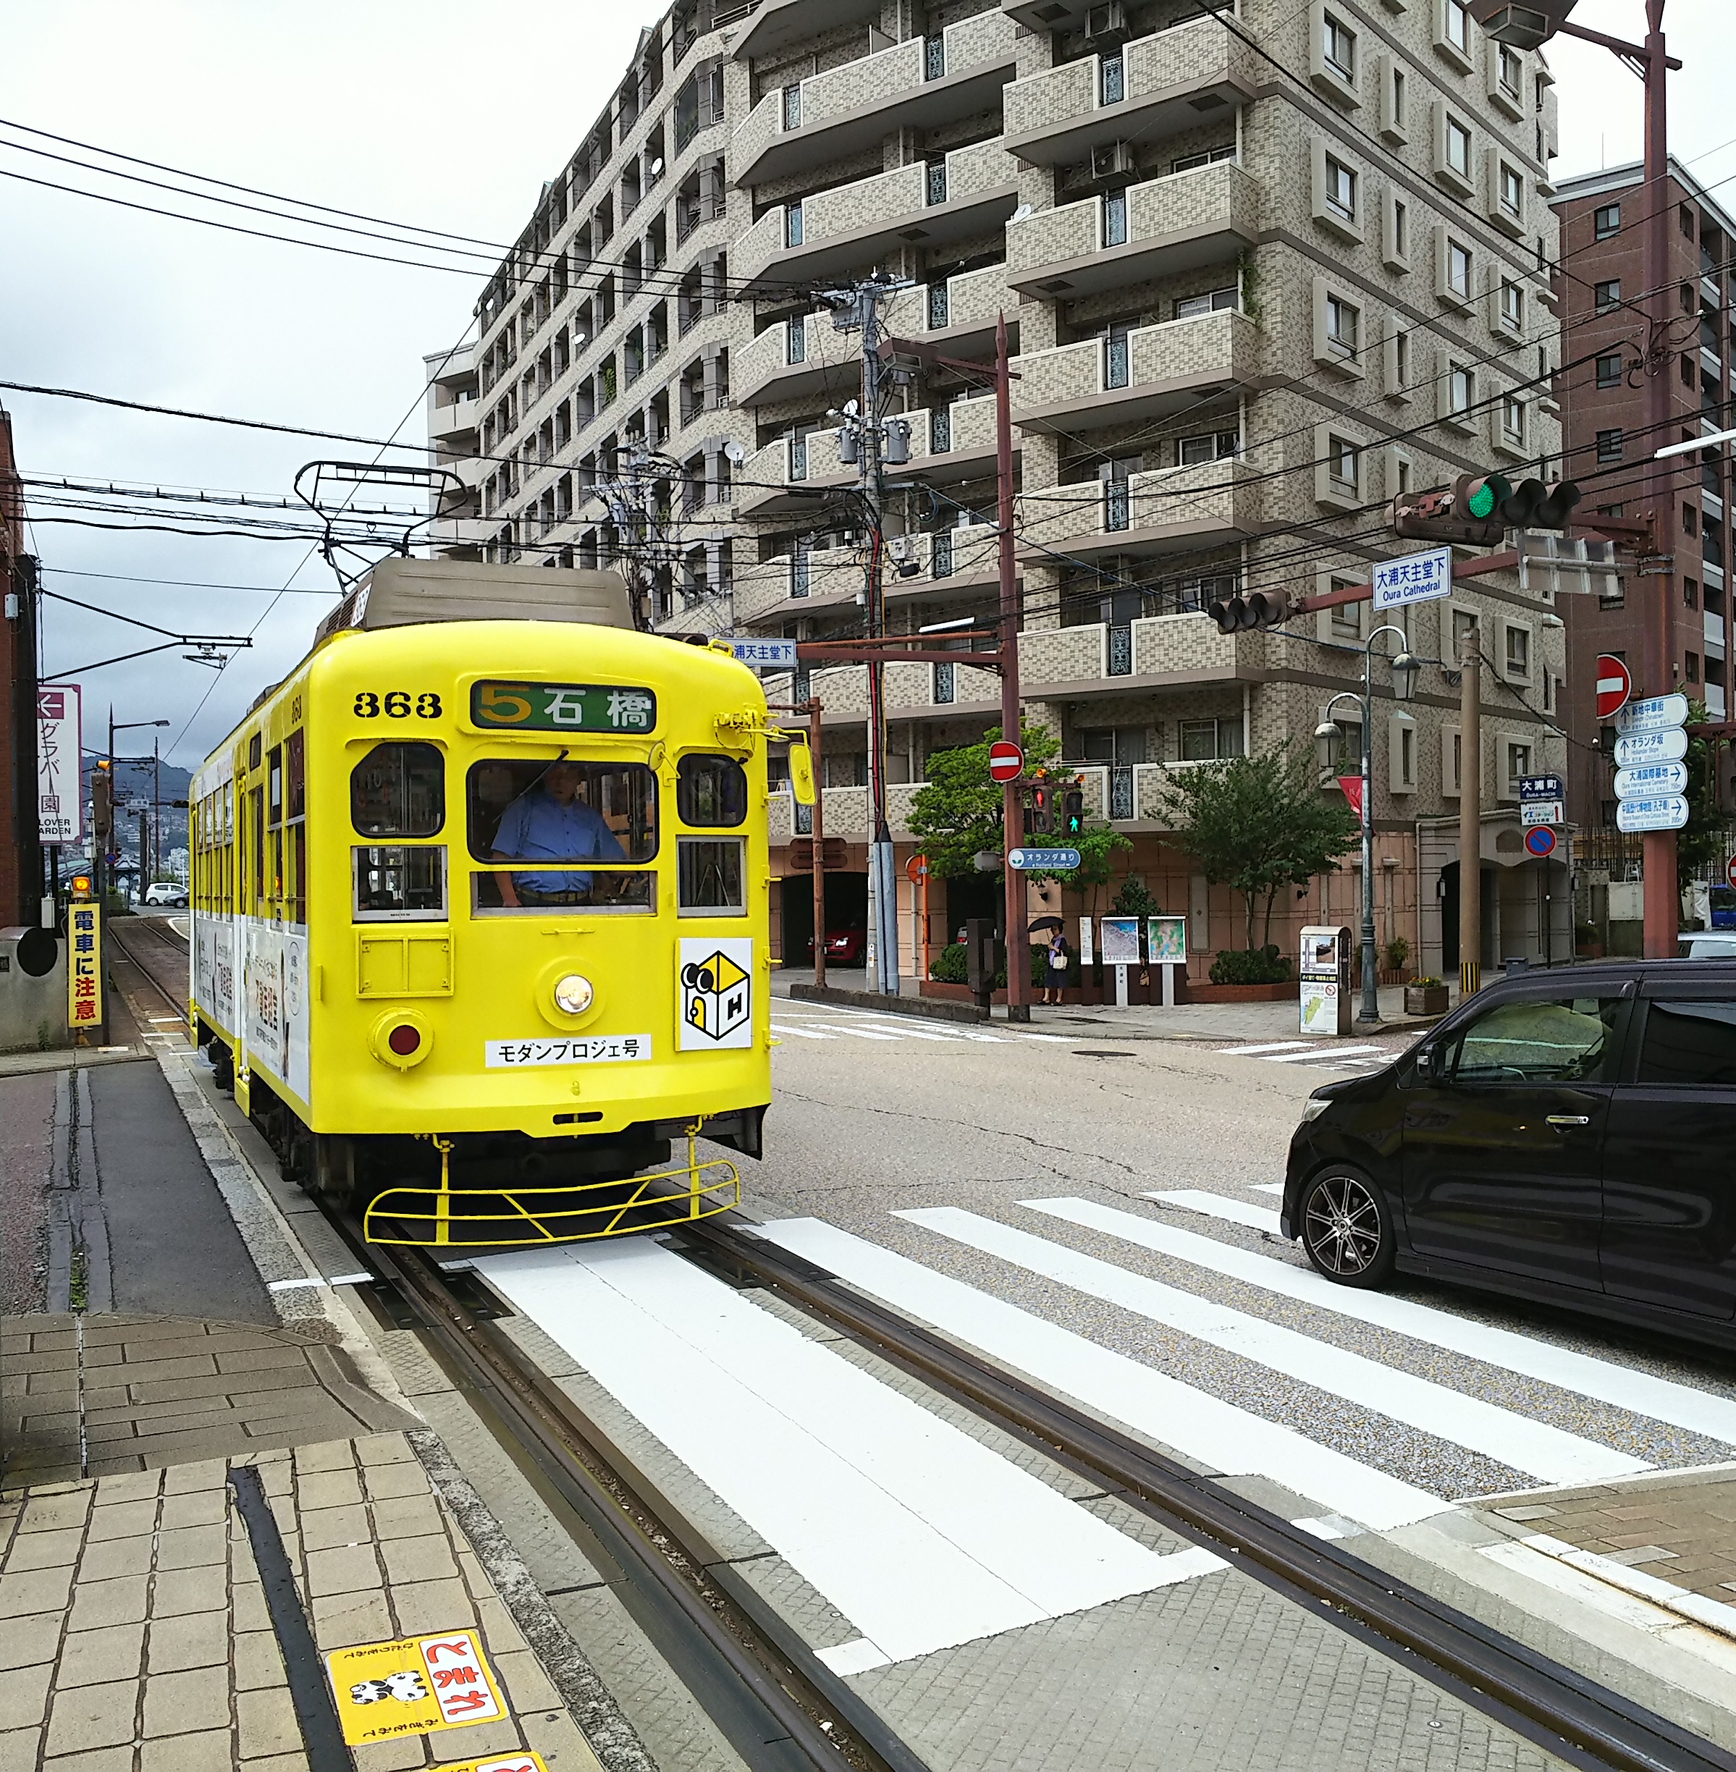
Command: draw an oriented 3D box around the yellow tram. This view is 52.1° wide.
[{"bbox_3d":[-3.663,-0.020,13.365,2.350,3.600,11.300,-1,0,-24],"label":"yellow tram"}]

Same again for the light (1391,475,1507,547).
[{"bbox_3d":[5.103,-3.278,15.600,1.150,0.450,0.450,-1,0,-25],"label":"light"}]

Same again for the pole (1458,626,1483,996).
[{"bbox_3d":[10.003,-1.128,29.500,0.330,6.336,0.330,-1,0,18],"label":"pole"}]

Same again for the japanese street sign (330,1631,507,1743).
[{"bbox_3d":[-0.941,1.661,3.688,0.315,0.010,0.440,-1,0,-22],"label":"japanese street sign"}]

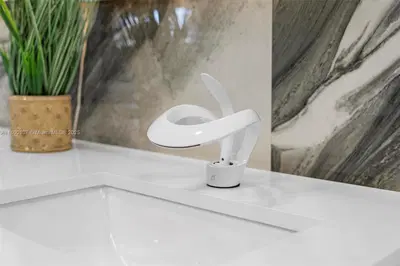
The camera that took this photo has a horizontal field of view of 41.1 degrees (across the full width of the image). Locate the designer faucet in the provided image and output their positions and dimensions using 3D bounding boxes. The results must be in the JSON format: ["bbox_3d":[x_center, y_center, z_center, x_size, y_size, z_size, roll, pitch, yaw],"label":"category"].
[{"bbox_3d":[0.013,-0.001,0.789,0.108,0.170,0.205,6,10,44],"label":"designer faucet"}]

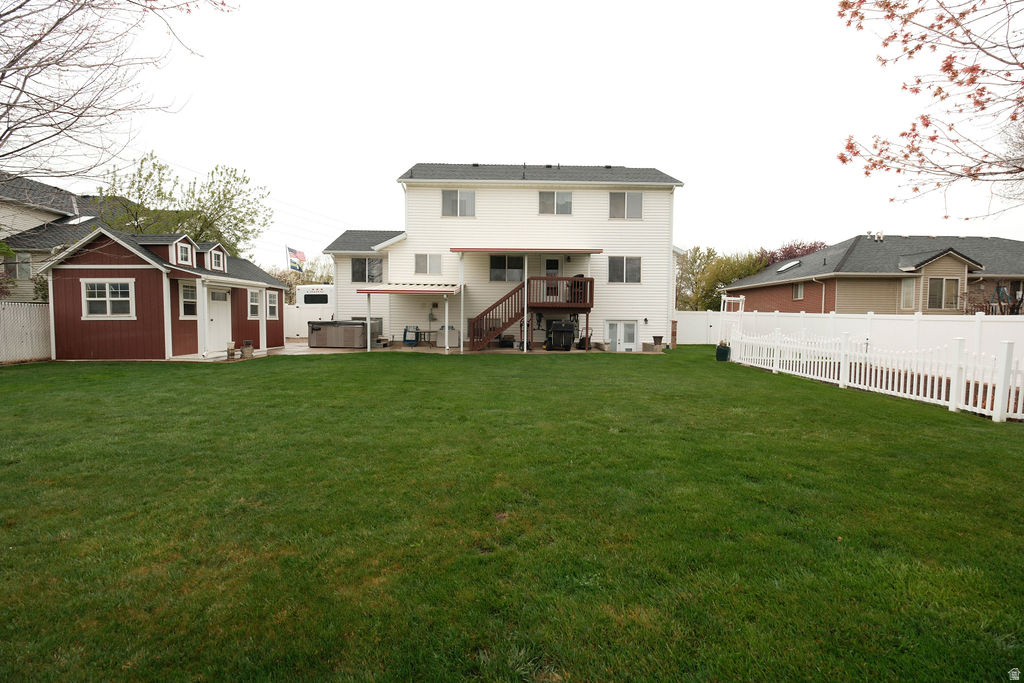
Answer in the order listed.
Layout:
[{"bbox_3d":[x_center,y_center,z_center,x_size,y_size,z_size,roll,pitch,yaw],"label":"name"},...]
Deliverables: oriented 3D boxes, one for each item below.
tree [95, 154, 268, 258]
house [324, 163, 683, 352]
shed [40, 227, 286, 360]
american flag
[{"bbox_3d":[-16.082,-4.639,20.801,8.400,9.500,7.500,0,3,-2],"label":"tree"},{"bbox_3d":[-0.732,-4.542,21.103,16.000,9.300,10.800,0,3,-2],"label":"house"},{"bbox_3d":[-12.093,-1.656,16.441,4.550,4.050,7.400,0,3,-2],"label":"shed"},{"bbox_3d":[-19.221,-7.332,37.690,1.600,2.200,0.400,0,3,0],"label":"american flag"}]

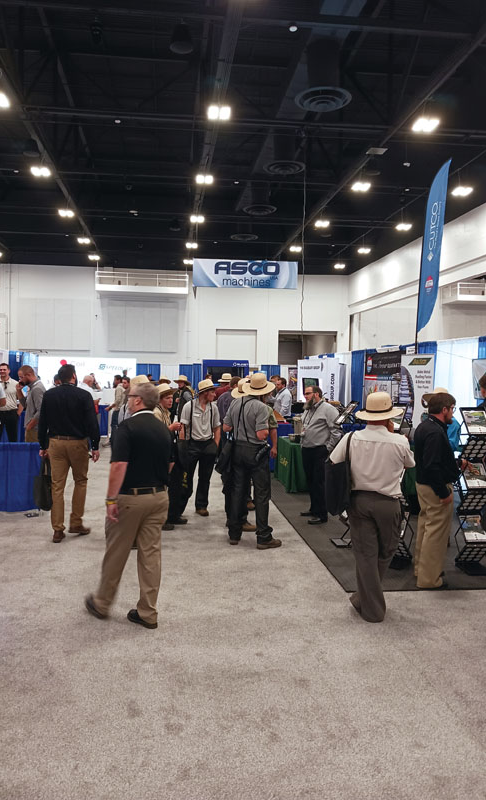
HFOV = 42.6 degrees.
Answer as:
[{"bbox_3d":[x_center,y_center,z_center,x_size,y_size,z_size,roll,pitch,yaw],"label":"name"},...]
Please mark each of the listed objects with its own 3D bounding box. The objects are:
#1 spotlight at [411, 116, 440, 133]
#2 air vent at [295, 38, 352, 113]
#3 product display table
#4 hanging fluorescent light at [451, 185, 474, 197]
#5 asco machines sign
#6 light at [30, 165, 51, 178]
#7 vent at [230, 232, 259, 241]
[{"bbox_3d":[5.340,-8.068,18.224,0.650,0.200,0.720,1,2,-7],"label":"spotlight"},{"bbox_3d":[2.318,-9.312,17.813,1.620,1.600,1.620,1,2,-7],"label":"air vent"},{"bbox_3d":[1.054,1.038,10.386,0.800,0.770,1.180,1,2,-7],"label":"product display table"},{"bbox_3d":[8.683,-8.297,24.657,0.650,0.200,0.720,1,2,-7],"label":"hanging fluorescent light"},{"bbox_3d":[0.121,-5.448,27.000,4.550,1.220,0.060,1,2,-7],"label":"asco machines sign"},{"bbox_3d":[-7.509,-8.498,23.109,0.620,0.160,0.700,0,2,-7],"label":"light"},{"bbox_3d":[0.099,-9.466,36.154,1.600,0.300,1.600,1,2,-7],"label":"vent"}]

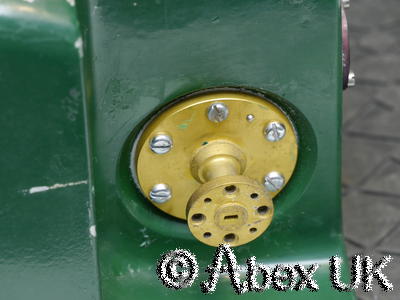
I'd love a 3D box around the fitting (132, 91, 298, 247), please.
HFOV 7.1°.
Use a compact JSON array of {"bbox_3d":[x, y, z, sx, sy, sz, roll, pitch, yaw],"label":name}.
[{"bbox_3d":[0.005,0.008,0.723,0.037,0.037,0.021,-6,41,-7],"label":"fitting"}]

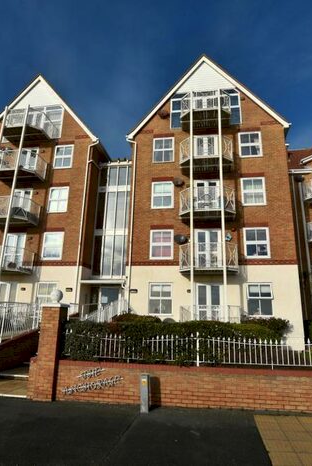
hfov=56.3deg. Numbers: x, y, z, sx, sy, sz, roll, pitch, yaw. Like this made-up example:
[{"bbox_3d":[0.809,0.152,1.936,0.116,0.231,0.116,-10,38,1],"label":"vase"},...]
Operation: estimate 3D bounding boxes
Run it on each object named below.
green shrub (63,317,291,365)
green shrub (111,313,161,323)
[{"bbox_3d":[0.523,2.620,6.996,4.900,1.100,1.800,1,-14,4],"label":"green shrub"},{"bbox_3d":[-0.886,3.971,12.274,2.100,1.150,1.500,-1,-15,11],"label":"green shrub"}]

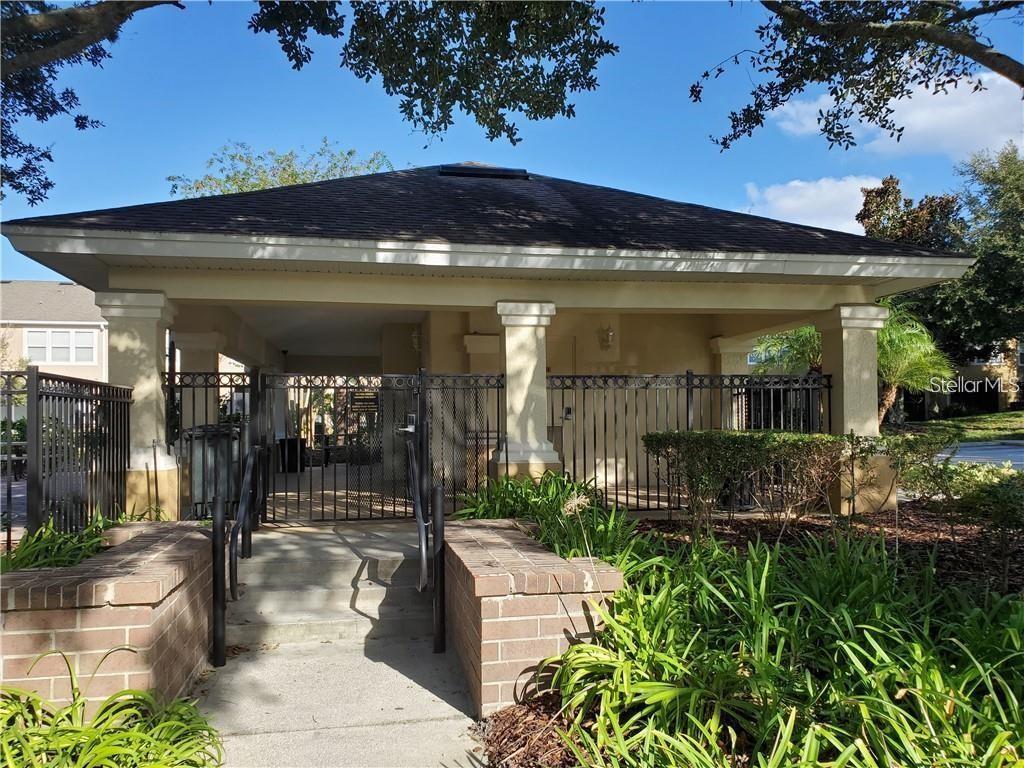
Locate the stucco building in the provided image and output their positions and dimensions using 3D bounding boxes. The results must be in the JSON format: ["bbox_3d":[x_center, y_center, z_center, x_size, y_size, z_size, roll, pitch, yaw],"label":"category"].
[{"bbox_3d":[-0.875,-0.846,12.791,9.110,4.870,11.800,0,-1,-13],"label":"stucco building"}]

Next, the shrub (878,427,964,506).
[{"bbox_3d":[4.292,0.879,8.100,0.850,0.900,0.780,0,-1,-13],"label":"shrub"}]

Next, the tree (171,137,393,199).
[{"bbox_3d":[-7.258,-2.866,24.006,8.000,9.570,7.500,0,-1,-13],"label":"tree"}]

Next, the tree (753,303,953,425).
[{"bbox_3d":[5.313,0.139,11.999,2.750,2.840,2.450,0,-1,-13],"label":"tree"}]

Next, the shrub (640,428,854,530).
[{"bbox_3d":[2.296,0.961,7.417,2.100,0.970,0.800,0,-1,-13],"label":"shrub"}]

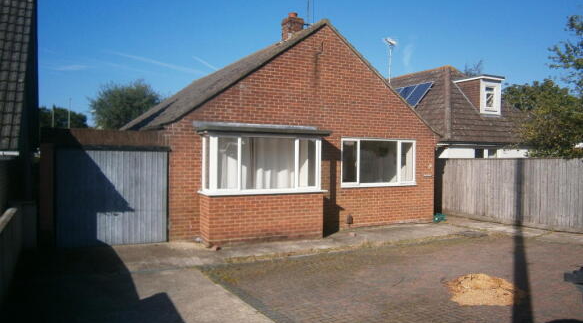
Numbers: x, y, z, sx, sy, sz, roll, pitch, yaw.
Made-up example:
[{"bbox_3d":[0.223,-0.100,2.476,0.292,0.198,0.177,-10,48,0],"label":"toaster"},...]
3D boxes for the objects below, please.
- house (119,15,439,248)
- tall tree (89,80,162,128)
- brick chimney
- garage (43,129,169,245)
[{"bbox_3d":[-1.667,-1.393,15.799,7.706,5.848,13.130,0,2,-26],"label":"house"},{"bbox_3d":[-12.627,-2.706,33.441,5.656,7.079,5.656,0,2,-26],"label":"tall tree"},{"bbox_3d":[0.029,-3.810,12.660,0.525,0.858,0.525,0,2,-26],"label":"brick chimney"},{"bbox_3d":[-4.802,0.439,11.014,2.303,2.333,5.333,0,2,-26],"label":"garage"}]

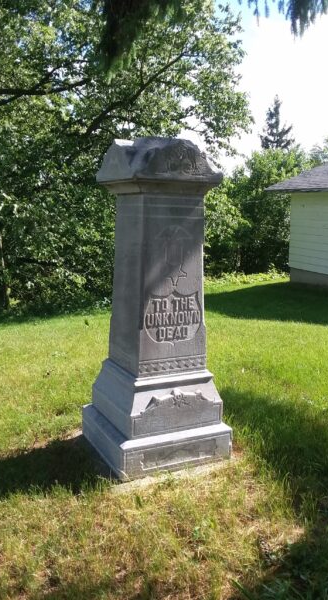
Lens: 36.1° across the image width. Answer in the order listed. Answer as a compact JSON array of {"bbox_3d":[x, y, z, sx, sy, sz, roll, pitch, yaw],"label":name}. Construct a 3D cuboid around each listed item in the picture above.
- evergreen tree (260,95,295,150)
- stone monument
[{"bbox_3d":[7.876,-9.151,36.227,4.300,10.650,4.300,3,9,12],"label":"evergreen tree"},{"bbox_3d":[-0.050,-0.006,3.415,0.780,2.110,0.780,-3,10,-27],"label":"stone monument"}]

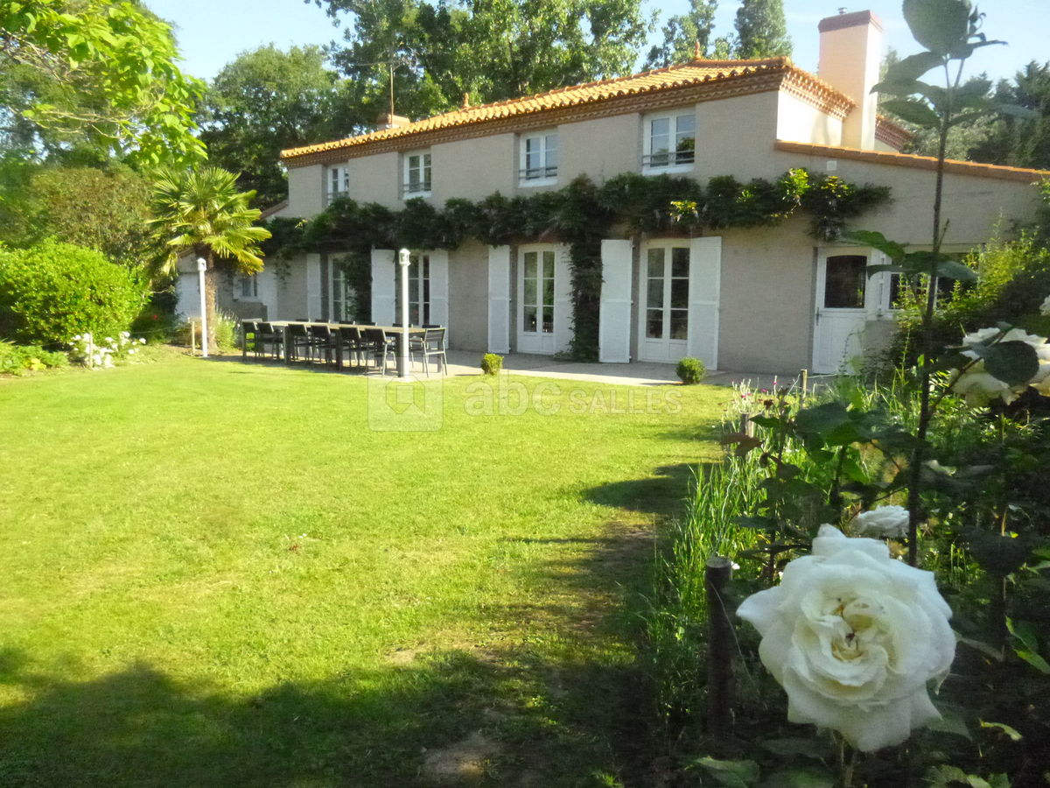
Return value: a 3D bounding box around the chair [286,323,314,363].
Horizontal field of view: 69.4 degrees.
[{"bbox_3d":[-4.229,-0.948,14.846,0.550,0.840,0.580,7,9,39],"label":"chair"}]

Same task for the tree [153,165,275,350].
[{"bbox_3d":[-7.519,-3.184,18.037,2.850,4.310,2.850,7,9,39],"label":"tree"}]

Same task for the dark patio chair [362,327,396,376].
[{"bbox_3d":[-2.246,-0.701,12.433,0.530,0.800,0.560,7,10,38],"label":"dark patio chair"}]

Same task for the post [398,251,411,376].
[{"bbox_3d":[-1.858,-1.242,11.687,0.210,2.080,0.210,1,8,0],"label":"post"}]

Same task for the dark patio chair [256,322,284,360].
[{"bbox_3d":[-5.063,-1.044,15.529,0.550,0.840,0.580,7,9,39],"label":"dark patio chair"}]

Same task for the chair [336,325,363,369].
[{"bbox_3d":[-2.975,-0.804,13.820,0.550,0.840,0.580,7,9,39],"label":"chair"}]

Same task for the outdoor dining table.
[{"bbox_3d":[-3.460,-0.882,13.871,4.520,0.750,1.000,7,10,38],"label":"outdoor dining table"}]

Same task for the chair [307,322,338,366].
[{"bbox_3d":[-3.642,-0.881,14.366,0.550,0.840,0.580,7,9,39],"label":"chair"}]

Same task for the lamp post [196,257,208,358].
[{"bbox_3d":[-7.163,-1.923,16.921,0.200,2.190,0.200,7,9,39],"label":"lamp post"}]

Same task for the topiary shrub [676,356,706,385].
[{"bbox_3d":[2.580,-0.361,11.800,0.450,0.450,0.450,7,9,39],"label":"topiary shrub"}]

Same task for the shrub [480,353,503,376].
[{"bbox_3d":[-0.547,-0.501,12.609,0.370,0.355,0.370,1,8,0],"label":"shrub"}]

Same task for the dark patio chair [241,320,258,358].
[{"bbox_3d":[-5.530,-1.098,15.910,0.550,0.840,0.580,7,9,39],"label":"dark patio chair"}]

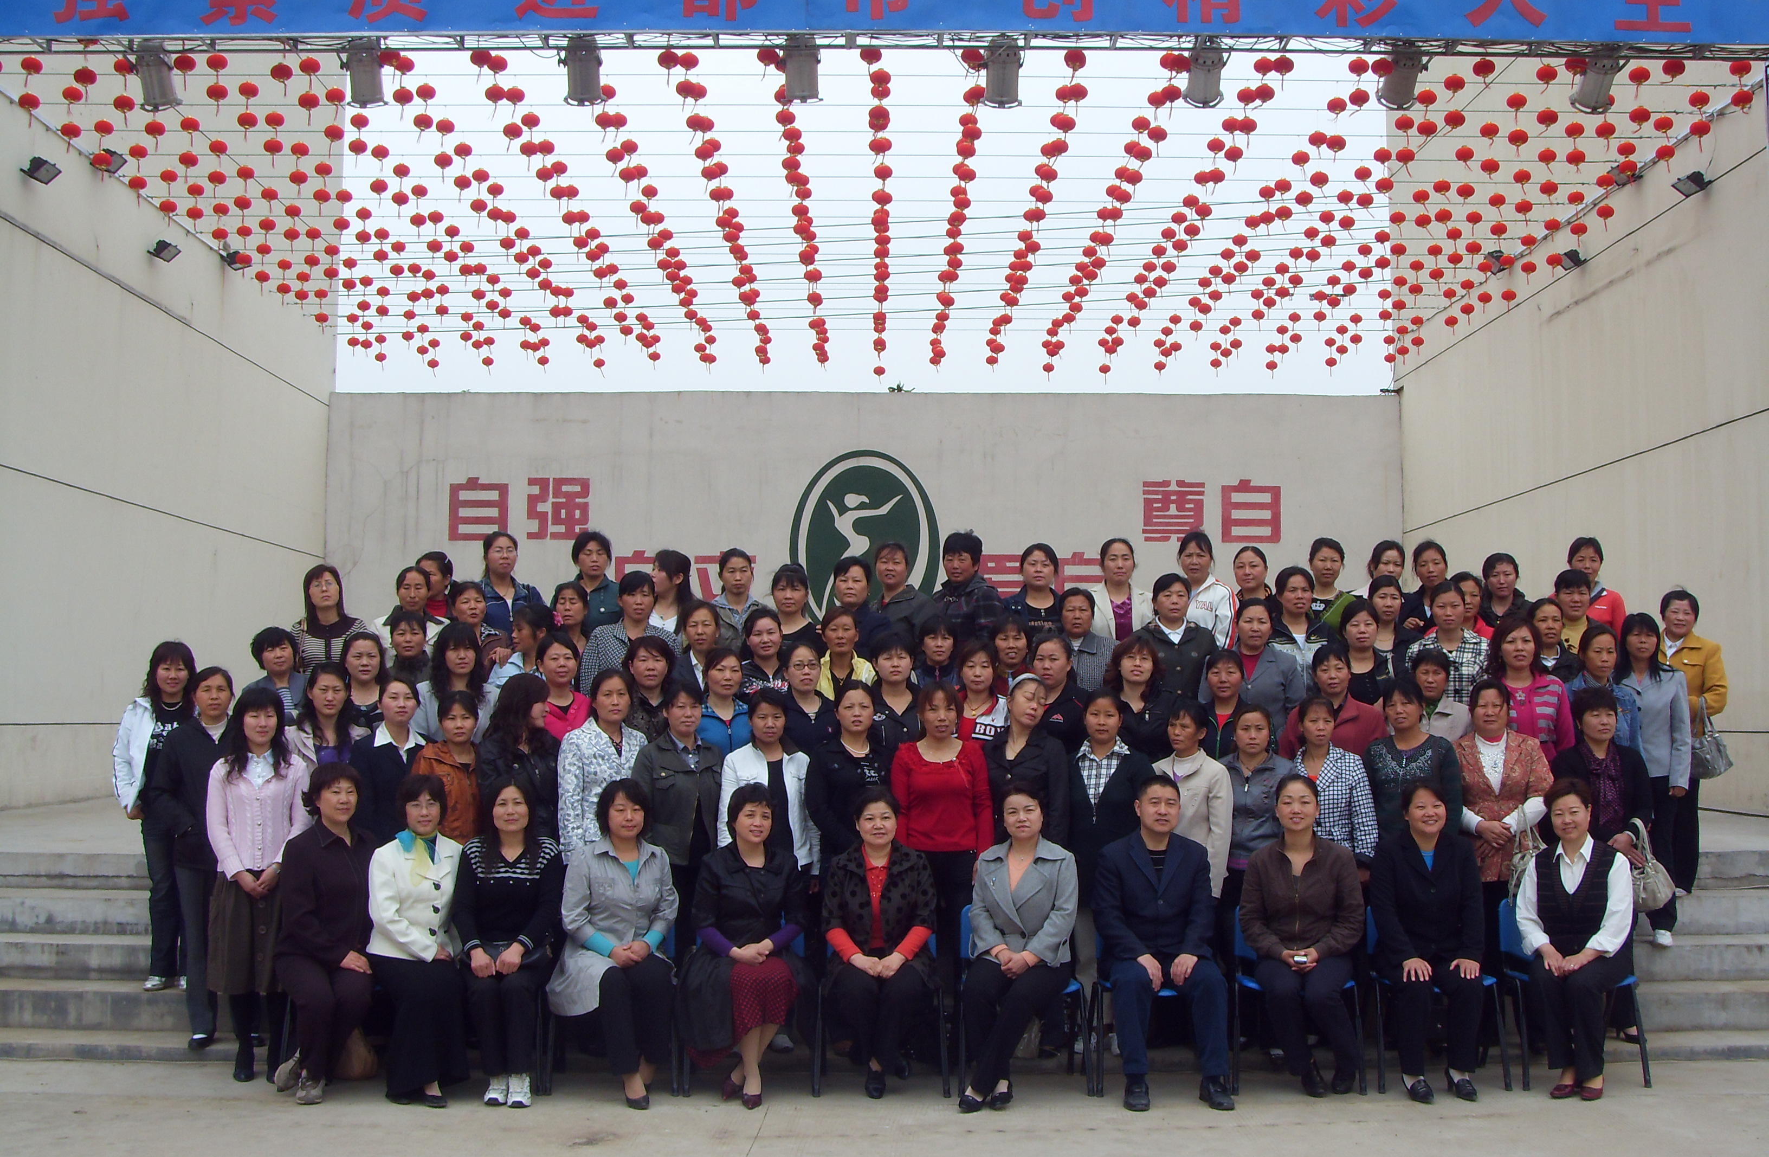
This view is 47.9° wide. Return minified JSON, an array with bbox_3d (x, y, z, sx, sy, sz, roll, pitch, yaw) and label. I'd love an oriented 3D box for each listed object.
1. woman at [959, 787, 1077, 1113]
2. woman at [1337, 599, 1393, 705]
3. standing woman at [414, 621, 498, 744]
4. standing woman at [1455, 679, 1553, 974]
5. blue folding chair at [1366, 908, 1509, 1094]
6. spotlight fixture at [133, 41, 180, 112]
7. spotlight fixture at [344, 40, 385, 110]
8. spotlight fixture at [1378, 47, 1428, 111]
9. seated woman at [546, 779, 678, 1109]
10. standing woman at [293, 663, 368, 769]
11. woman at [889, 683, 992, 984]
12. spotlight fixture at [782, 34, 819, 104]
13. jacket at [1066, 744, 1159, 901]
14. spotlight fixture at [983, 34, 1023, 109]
[{"bbox_3d":[0.545,1.465,8.065,0.500,1.219,0.760,-1,-4,12],"label":"woman"},{"bbox_3d":[2.277,0.919,9.459,0.440,1.637,0.290,-1,-4,10],"label":"woman"},{"bbox_3d":[-1.951,1.036,9.049,0.440,1.654,0.290,1,-4,-8],"label":"standing woman"},{"bbox_3d":[2.788,1.246,8.966,0.460,1.595,0.300,-1,-4,8],"label":"standing woman"},{"bbox_3d":[2.244,1.685,8.204,0.510,0.755,0.540,0,-4,0],"label":"blue folding chair"},{"bbox_3d":[-4.600,-3.180,12.600,0.280,0.410,0.280,-7,24,3],"label":"spotlight fixture"},{"bbox_3d":[-3.285,-3.189,12.600,0.280,0.410,0.280,-3,24,1],"label":"spotlight fixture"},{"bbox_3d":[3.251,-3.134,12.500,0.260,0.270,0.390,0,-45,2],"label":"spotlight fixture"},{"bbox_3d":[-1.055,1.405,7.789,0.500,1.226,0.720,1,-4,-9],"label":"seated woman"},{"bbox_3d":[-2.544,1.208,9.139,0.440,1.635,0.290,1,-4,-10],"label":"standing woman"},{"bbox_3d":[0.250,1.228,8.534,0.460,1.549,0.300,0,-4,0],"label":"woman"},{"bbox_3d":[-0.529,-3.220,12.600,0.280,0.410,0.280,0,18,0],"label":"spotlight fixture"},{"bbox_3d":[0.994,1.086,8.769,0.460,0.680,0.280,-1,-4,8],"label":"jacket"},{"bbox_3d":[0.747,-3.202,12.600,0.280,0.410,0.280,0,24,0],"label":"spotlight fixture"}]

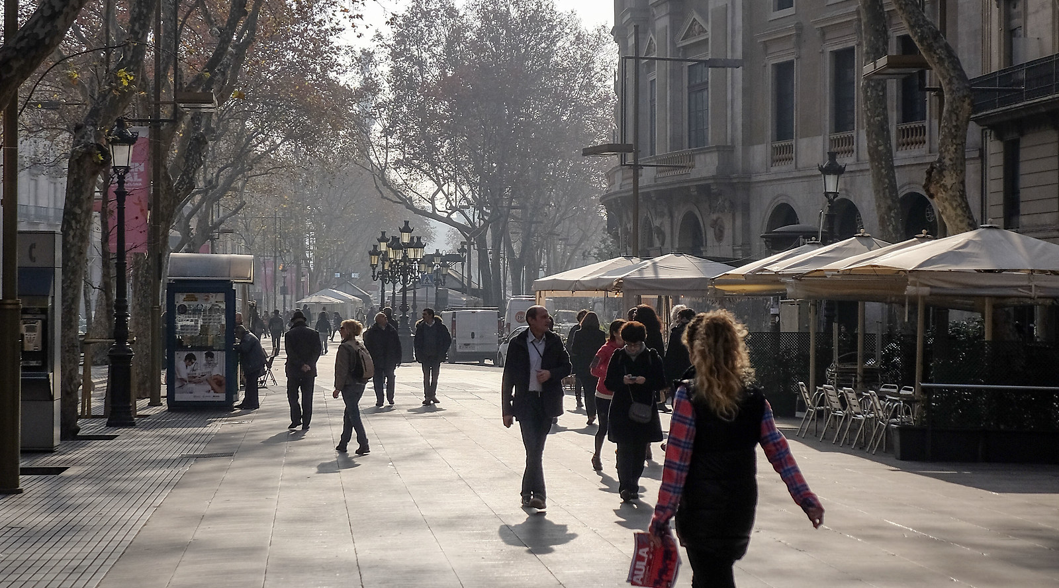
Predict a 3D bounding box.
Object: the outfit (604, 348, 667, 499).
[{"bbox_3d":[0.951,1.137,17.400,0.560,1.351,0.400,0,0,-1],"label":"outfit"}]

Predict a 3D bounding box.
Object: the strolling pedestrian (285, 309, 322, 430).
[{"bbox_3d":[-3.294,1.176,28.300,0.540,1.556,0.400,0,0,-6],"label":"strolling pedestrian"}]

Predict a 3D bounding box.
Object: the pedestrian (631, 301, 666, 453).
[{"bbox_3d":[1.381,1.017,22.500,0.500,1.770,0.450,0,0,-6],"label":"pedestrian"}]

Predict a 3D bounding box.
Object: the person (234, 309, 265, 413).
[{"bbox_3d":[-4.946,1.203,34.300,0.620,1.650,0.500,0,0,-3],"label":"person"}]

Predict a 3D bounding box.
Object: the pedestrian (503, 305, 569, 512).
[{"bbox_3d":[0.060,0.975,16.850,0.600,1.740,0.480,0,0,-3],"label":"pedestrian"}]

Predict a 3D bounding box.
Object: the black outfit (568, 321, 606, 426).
[{"bbox_3d":[0.880,1.220,29.900,0.560,1.630,0.460,0,0,-7],"label":"black outfit"}]

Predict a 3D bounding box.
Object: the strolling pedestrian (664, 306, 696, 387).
[{"bbox_3d":[1.830,1.050,23.500,0.550,1.760,0.500,0,0,-6],"label":"strolling pedestrian"}]

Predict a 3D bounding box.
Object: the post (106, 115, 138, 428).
[{"bbox_3d":[-6.062,-0.330,28.900,0.480,4.600,0.480,0,0,-7],"label":"post"}]

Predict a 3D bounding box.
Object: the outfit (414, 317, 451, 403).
[{"bbox_3d":[-1.840,1.250,36.900,0.670,1.620,0.420,0,0,-5],"label":"outfit"}]

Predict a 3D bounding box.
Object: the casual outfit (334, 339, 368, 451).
[{"bbox_3d":[-2.140,1.215,23.400,0.450,1.369,0.470,0,-1,31],"label":"casual outfit"}]

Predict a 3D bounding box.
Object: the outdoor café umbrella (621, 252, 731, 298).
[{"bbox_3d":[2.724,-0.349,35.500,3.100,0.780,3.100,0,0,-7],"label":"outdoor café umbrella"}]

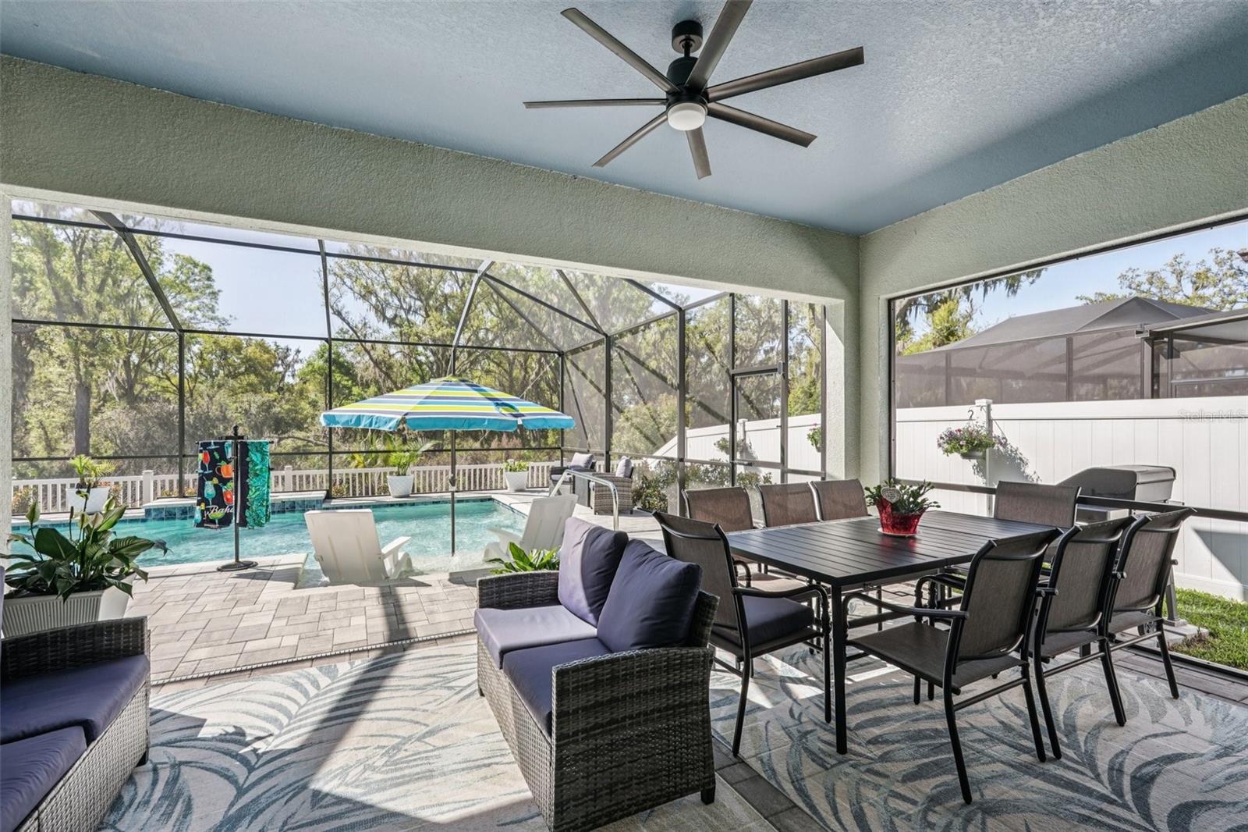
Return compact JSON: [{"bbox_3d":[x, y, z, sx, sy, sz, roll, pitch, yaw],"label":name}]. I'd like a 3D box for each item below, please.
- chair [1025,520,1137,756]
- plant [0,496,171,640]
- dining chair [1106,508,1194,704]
[{"bbox_3d":[1.917,0.934,2.622,0.574,0.962,0.655,1,-1,-28],"label":"chair"},{"bbox_3d":[-2.840,0.925,2.950,0.630,0.980,0.580,0,-1,-19],"label":"plant"},{"bbox_3d":[2.443,0.939,2.886,0.574,0.962,0.655,1,-1,-27],"label":"dining chair"}]

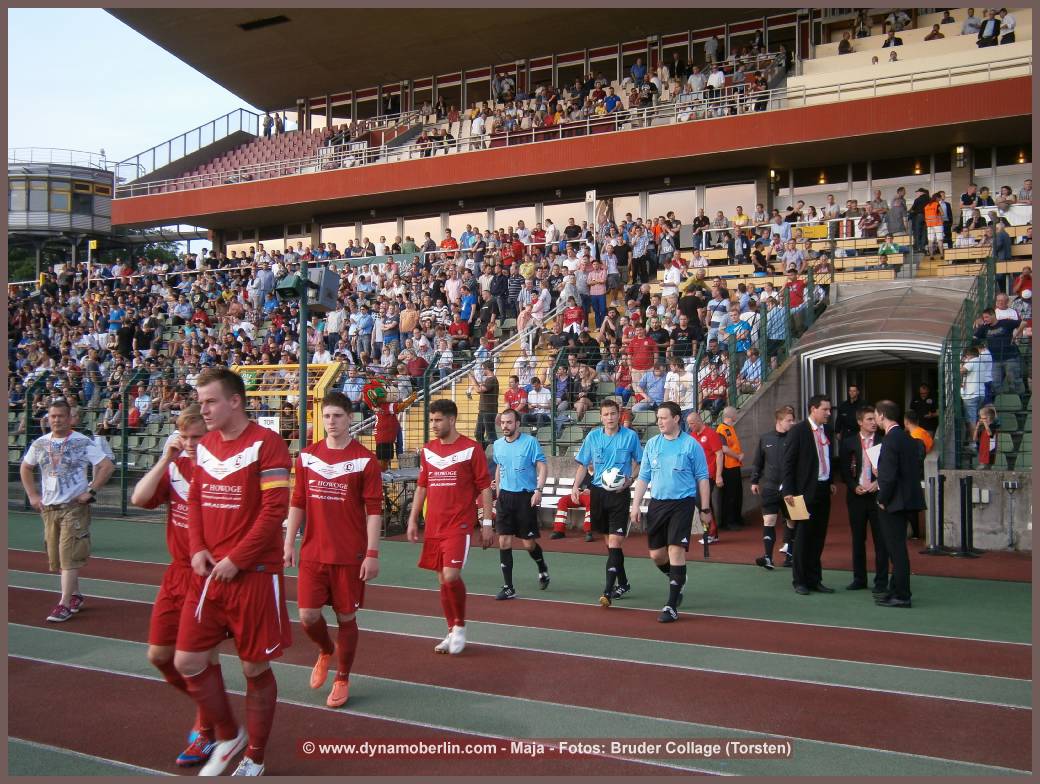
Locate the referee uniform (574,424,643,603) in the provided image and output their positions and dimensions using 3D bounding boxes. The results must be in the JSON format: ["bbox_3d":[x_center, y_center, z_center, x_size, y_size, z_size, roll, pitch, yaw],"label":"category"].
[{"bbox_3d":[0.807,1.106,9.968,0.600,1.614,0.480,0,-2,12],"label":"referee uniform"}]

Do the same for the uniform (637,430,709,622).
[{"bbox_3d":[1.308,1.113,9.294,0.580,1.564,0.580,-1,-2,27],"label":"uniform"}]

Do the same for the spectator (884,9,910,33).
[{"bbox_3d":[11.492,-10.967,32.973,0.740,1.760,0.400,-1,-2,24],"label":"spectator"}]

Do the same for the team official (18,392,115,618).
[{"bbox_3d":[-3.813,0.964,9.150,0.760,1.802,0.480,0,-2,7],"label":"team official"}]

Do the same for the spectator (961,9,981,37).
[{"bbox_3d":[13.567,-10.673,32.582,0.550,1.760,0.380,0,-1,25],"label":"spectator"}]

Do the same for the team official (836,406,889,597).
[{"bbox_3d":[3.402,1.038,10.655,0.520,1.811,0.400,0,-1,9],"label":"team official"}]

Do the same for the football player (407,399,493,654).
[{"bbox_3d":[-0.497,0.942,7.729,0.580,1.791,0.420,-1,-2,26],"label":"football player"}]

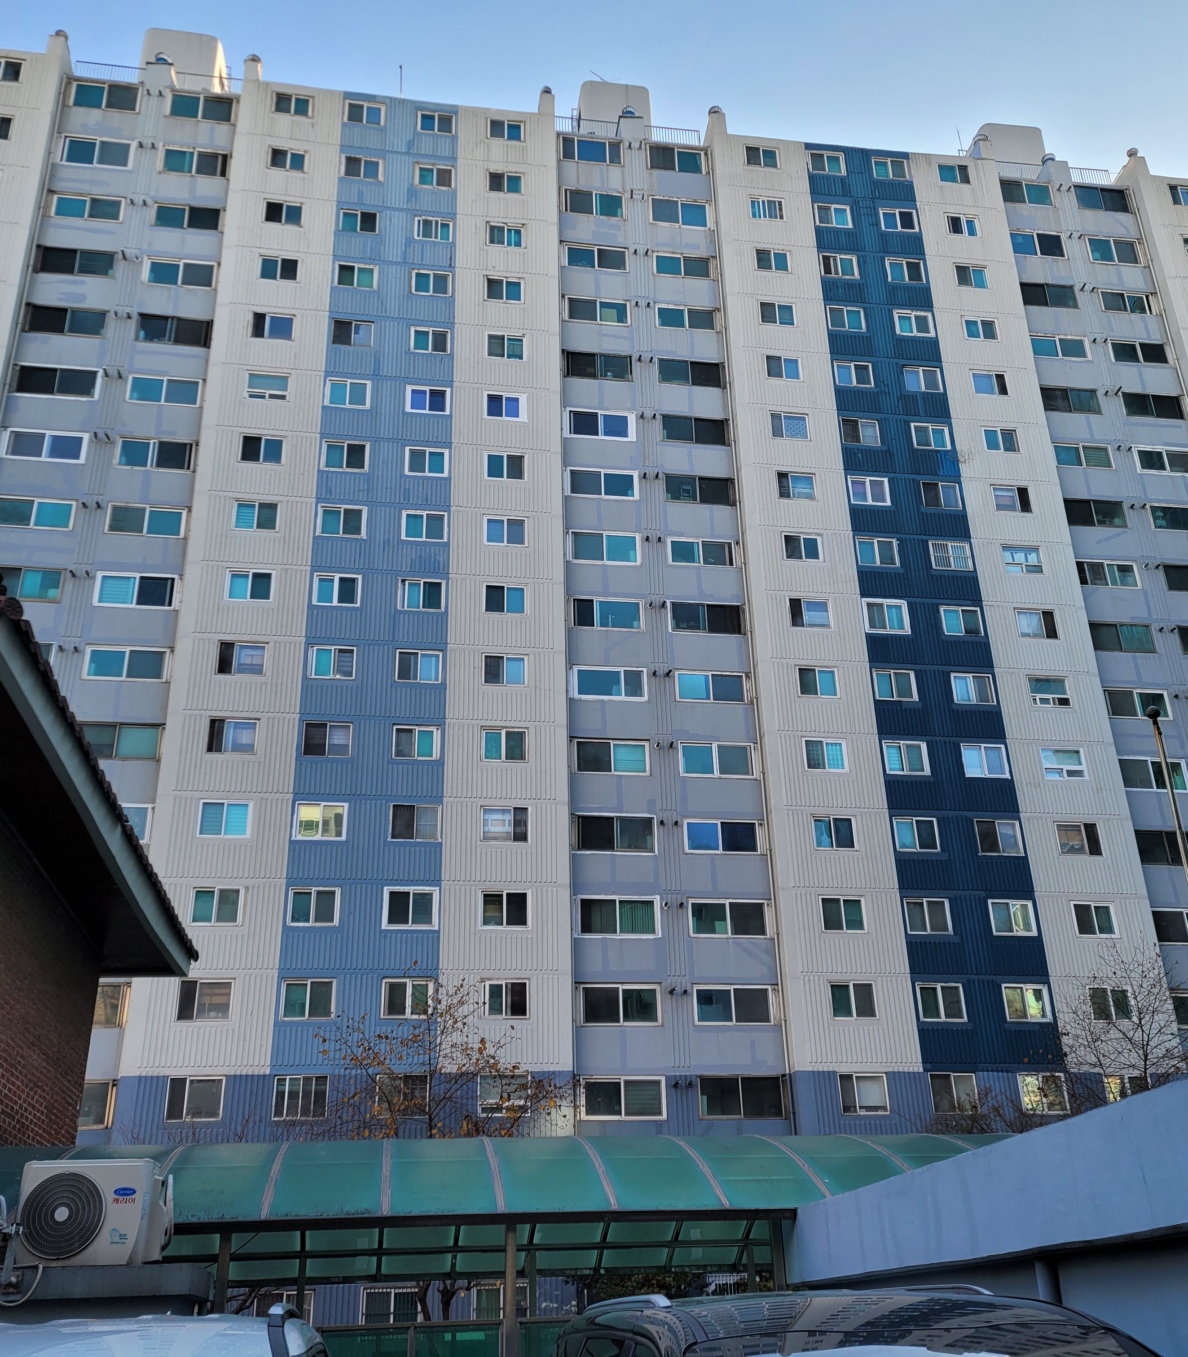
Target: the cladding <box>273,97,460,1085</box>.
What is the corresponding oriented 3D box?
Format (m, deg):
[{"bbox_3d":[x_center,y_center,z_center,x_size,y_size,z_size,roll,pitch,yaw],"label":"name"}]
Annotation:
[{"bbox_3d":[-7.149,-5.910,46.063,4.529,37.683,0.400,2,-26,-8],"label":"cladding"}]

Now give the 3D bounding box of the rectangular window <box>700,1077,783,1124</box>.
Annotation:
[{"bbox_3d":[4.294,12.223,39.569,2.421,1.241,0.150,2,-26,-8],"label":"rectangular window"}]

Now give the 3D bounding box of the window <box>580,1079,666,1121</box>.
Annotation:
[{"bbox_3d":[0.815,11.819,38.231,2.334,1.128,0.150,3,-27,-9],"label":"window"}]

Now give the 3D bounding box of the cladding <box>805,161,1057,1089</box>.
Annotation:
[{"bbox_3d":[11.423,-5.147,48.826,4.520,37.656,0.400,2,-26,-8],"label":"cladding"}]

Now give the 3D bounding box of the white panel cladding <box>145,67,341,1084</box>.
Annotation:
[{"bbox_3d":[-11.159,-6.208,44.636,3.830,37.266,0.300,3,-27,-9],"label":"white panel cladding"}]

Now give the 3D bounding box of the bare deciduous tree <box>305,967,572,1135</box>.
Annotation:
[{"bbox_3d":[-3.303,10.688,29.151,5.766,8.959,5.200,3,-27,-9],"label":"bare deciduous tree"}]

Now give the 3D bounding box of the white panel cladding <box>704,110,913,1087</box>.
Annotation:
[{"bbox_3d":[7.248,-5.440,48.264,3.922,37.921,0.400,2,-26,-8],"label":"white panel cladding"}]

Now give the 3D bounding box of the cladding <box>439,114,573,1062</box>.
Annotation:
[{"bbox_3d":[-2.985,-5.798,45.845,3.677,37.151,0.300,3,-27,-9],"label":"cladding"}]

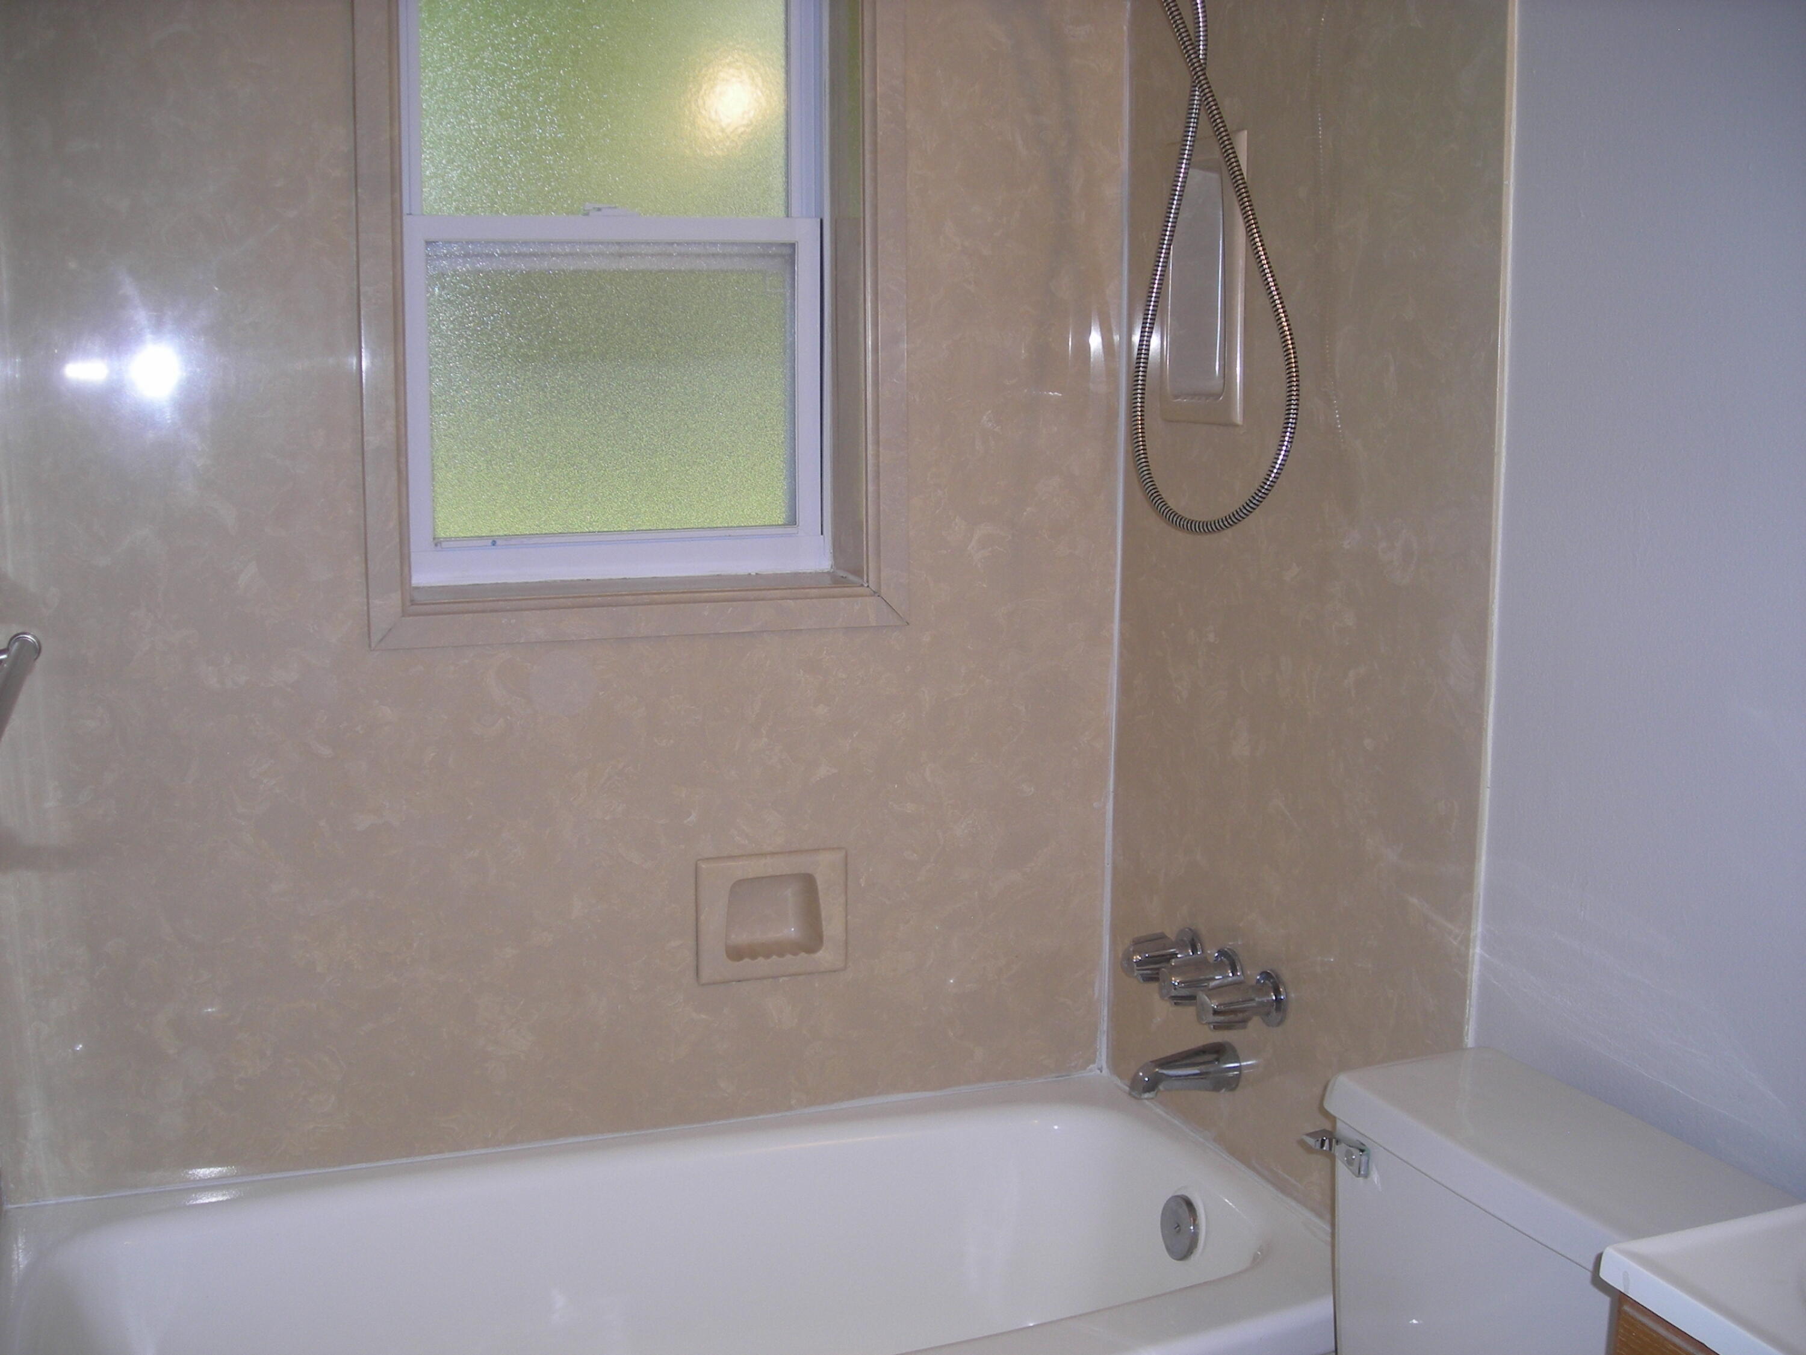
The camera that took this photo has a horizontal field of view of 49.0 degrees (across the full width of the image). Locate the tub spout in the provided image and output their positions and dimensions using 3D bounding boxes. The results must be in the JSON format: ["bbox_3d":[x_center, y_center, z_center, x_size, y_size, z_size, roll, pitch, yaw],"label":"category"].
[{"bbox_3d":[0.356,0.506,2.540,0.140,0.065,0.062,-3,9,-21],"label":"tub spout"}]

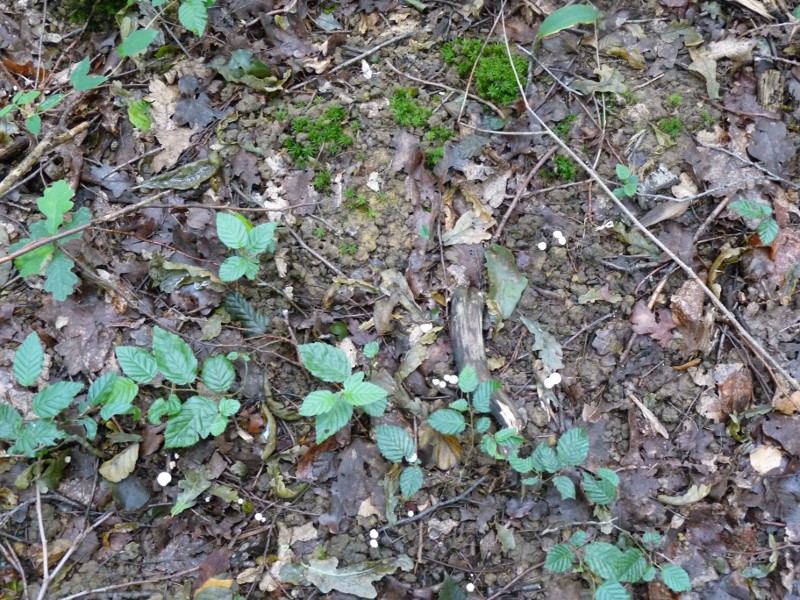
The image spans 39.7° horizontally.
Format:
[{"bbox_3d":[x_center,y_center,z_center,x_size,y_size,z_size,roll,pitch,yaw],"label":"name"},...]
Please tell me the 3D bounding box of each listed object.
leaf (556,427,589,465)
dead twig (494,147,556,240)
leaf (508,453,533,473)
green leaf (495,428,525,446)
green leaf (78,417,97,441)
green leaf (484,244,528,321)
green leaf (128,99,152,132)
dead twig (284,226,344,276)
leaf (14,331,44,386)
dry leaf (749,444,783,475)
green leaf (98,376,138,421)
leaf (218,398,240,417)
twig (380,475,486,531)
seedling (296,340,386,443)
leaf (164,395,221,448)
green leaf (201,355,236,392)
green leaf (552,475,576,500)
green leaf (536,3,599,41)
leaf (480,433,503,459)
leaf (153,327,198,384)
[{"bbox_3d":[0.181,0.150,1.143,0.030,0.014,0.049,25,60,15],"label":"leaf"},{"bbox_3d":[0.148,-0.125,1.298,0.009,0.012,0.146,29,67,13],"label":"dead twig"},{"bbox_3d":[0.123,0.166,1.145,0.025,0.010,0.017,22,60,14],"label":"leaf"},{"bbox_3d":[0.107,0.134,1.082,0.029,0.013,0.019,9,58,6],"label":"green leaf"},{"bbox_3d":[-0.305,0.125,1.081,0.018,0.013,0.026,-32,63,-19],"label":"green leaf"},{"bbox_3d":[0.126,-0.022,1.296,0.050,0.018,0.104,-4,57,-3],"label":"green leaf"},{"bbox_3d":[-0.333,-0.237,1.422,0.032,0.012,0.049,-8,66,-3],"label":"green leaf"},{"bbox_3d":[-0.097,-0.055,1.268,0.095,0.008,0.007,40,70,17],"label":"dead twig"},{"bbox_3d":[-0.378,0.060,1.131,0.029,0.012,0.065,-2,57,-2],"label":"leaf"},{"bbox_3d":[0.413,0.180,1.253,0.037,0.010,0.035,7,65,3],"label":"dry leaf"},{"bbox_3d":[-0.298,0.103,1.173,0.048,0.022,0.047,-22,60,-14],"label":"green leaf"},{"bbox_3d":[-0.175,0.111,1.141,0.023,0.006,0.017,-36,69,-16],"label":"leaf"},{"bbox_3d":[0.037,0.213,1.147,0.126,0.012,0.015,-24,60,-15],"label":"twig"},{"bbox_3d":[-0.057,0.093,1.112,0.090,0.055,0.092,0,53,0],"label":"seedling"},{"bbox_3d":[-0.221,0.131,1.167,0.044,0.018,0.070,31,62,18],"label":"leaf"},{"bbox_3d":[-0.189,0.077,1.157,0.035,0.012,0.041,-8,64,-4],"label":"green leaf"},{"bbox_3d":[0.165,0.188,1.114,0.019,0.010,0.030,-31,68,-14],"label":"green leaf"},{"bbox_3d":[0.216,-0.372,1.470,0.095,0.025,0.031,-24,60,-15],"label":"green leaf"},{"bbox_3d":[0.093,0.147,1.123,0.016,0.010,0.030,-26,67,-12],"label":"leaf"},{"bbox_3d":[-0.253,0.062,1.242,0.041,0.016,0.080,-27,70,-14],"label":"leaf"}]

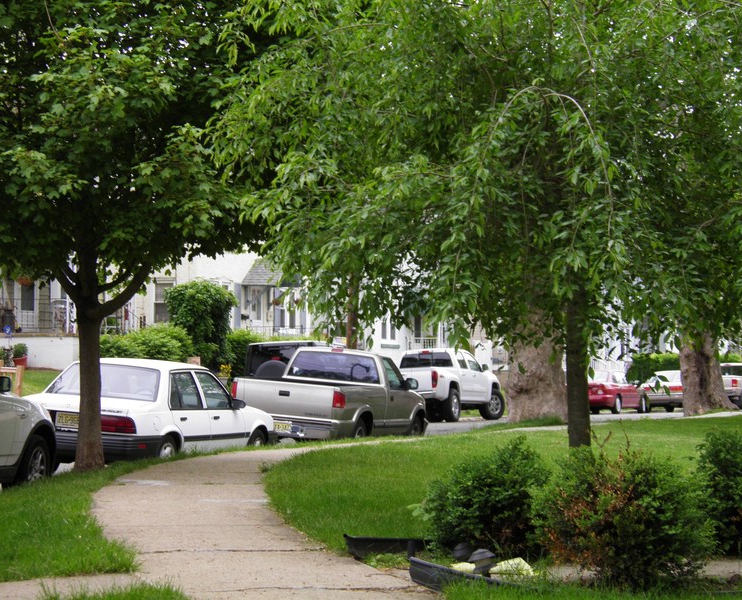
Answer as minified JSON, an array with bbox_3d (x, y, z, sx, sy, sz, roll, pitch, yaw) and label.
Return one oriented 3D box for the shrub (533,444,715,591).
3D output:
[{"bbox_3d":[1.476,1.266,11.300,1.040,0.850,0.980,1,-2,0],"label":"shrub"}]

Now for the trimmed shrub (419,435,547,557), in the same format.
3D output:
[{"bbox_3d":[0.755,1.302,12.800,0.850,0.800,0.850,1,-2,0],"label":"trimmed shrub"}]

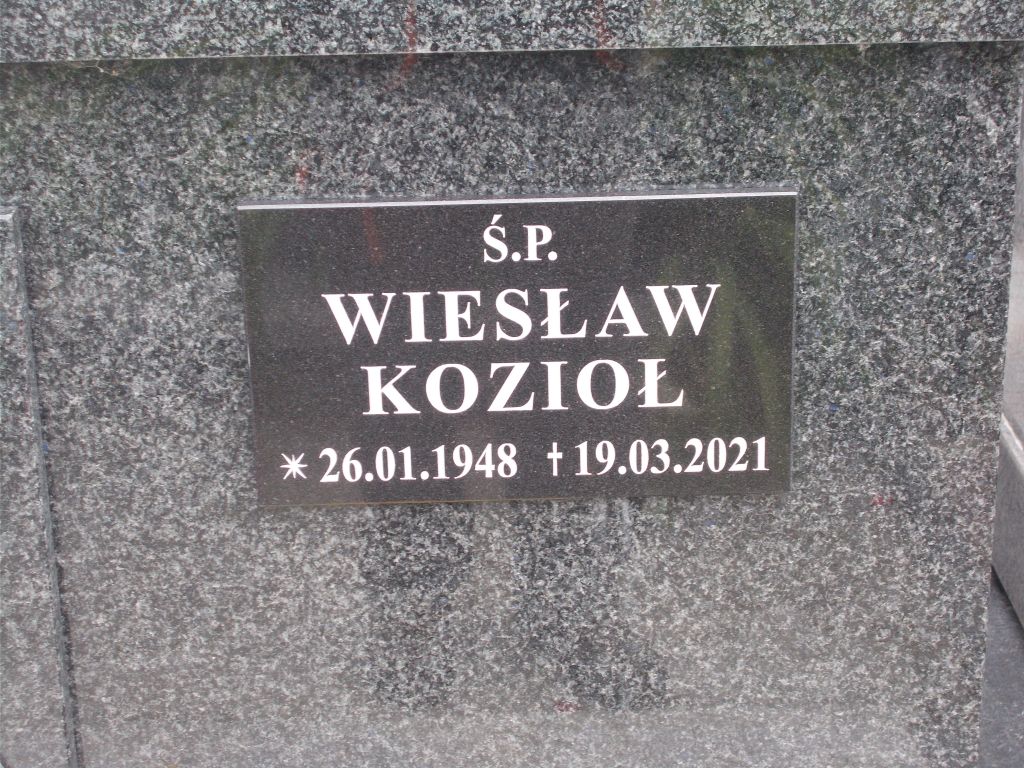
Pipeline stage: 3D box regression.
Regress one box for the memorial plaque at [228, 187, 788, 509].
[{"bbox_3d":[0.005,-0.019,1.311,0.317,0.184,0.012,-2,21,0],"label":"memorial plaque"}]

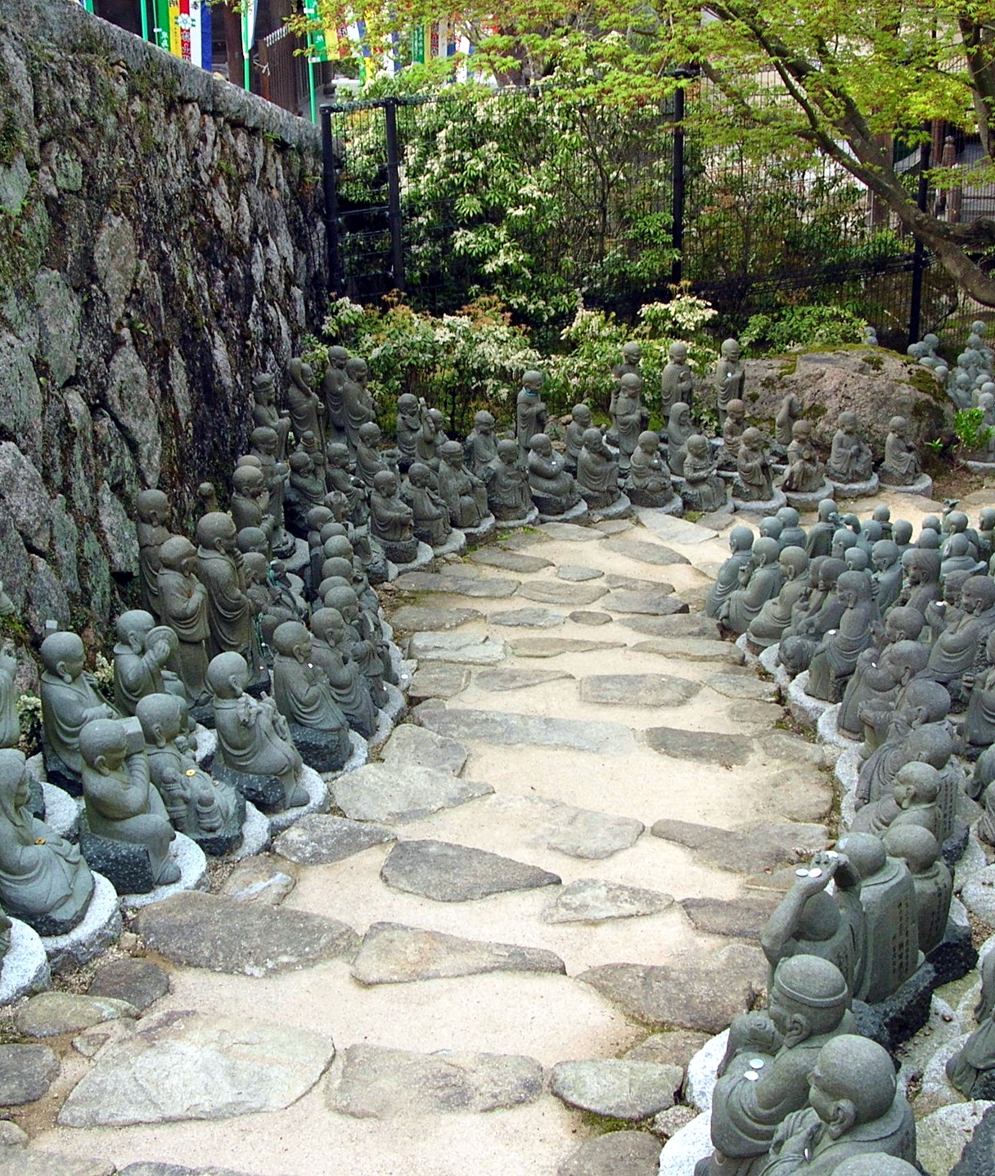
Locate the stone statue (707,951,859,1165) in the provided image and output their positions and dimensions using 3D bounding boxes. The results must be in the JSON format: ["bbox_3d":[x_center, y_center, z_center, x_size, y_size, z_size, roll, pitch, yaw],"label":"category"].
[{"bbox_3d":[0.392,0.665,2.650,0.220,0.359,0.200,9,24,24],"label":"stone statue"}]

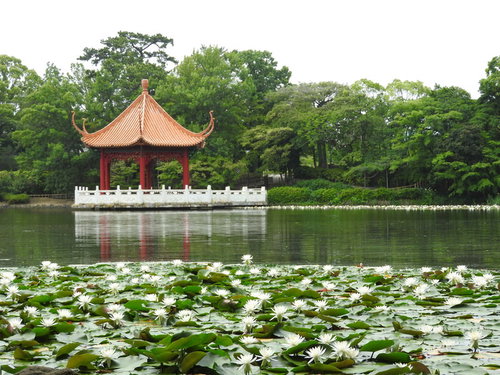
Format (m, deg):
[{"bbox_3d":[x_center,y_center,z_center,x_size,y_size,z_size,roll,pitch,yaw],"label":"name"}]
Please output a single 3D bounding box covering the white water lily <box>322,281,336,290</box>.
[{"bbox_3d":[0.783,0.966,9.964,0.135,0.087,0.135,0,0,0],"label":"white water lily"}]

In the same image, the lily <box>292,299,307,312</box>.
[{"bbox_3d":[0.410,0.976,8.327,0.111,0.100,0.111,0,0,0],"label":"lily"}]

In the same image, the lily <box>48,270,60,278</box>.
[{"bbox_3d":[-2.398,1.067,12.420,0.140,0.085,0.140,0,0,0],"label":"lily"}]

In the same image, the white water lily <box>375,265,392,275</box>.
[{"bbox_3d":[1.900,1.172,14.393,0.207,0.116,0.207,0,0,0],"label":"white water lily"}]

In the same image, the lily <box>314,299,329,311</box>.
[{"bbox_3d":[0.592,0.980,8.397,0.120,0.084,0.120,0,0,0],"label":"lily"}]

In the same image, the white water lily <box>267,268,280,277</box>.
[{"bbox_3d":[0.268,0.969,11.523,0.146,0.081,0.146,0,0,0],"label":"white water lily"}]

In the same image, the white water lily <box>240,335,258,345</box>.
[{"bbox_3d":[-0.004,1.112,7.420,0.130,0.065,0.130,0,0,0],"label":"white water lily"}]

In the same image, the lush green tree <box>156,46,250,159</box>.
[{"bbox_3d":[-3.679,-5.380,80.000,7.437,11.552,7.121,0,0,0],"label":"lush green tree"}]

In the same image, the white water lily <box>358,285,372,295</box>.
[{"bbox_3d":[1.076,0.955,9.418,0.133,0.082,0.133,0,0,0],"label":"white water lily"}]

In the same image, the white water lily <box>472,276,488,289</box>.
[{"bbox_3d":[2.622,1.081,11.500,0.182,0.110,0.170,0,0,0],"label":"white water lily"}]

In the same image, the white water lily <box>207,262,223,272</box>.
[{"bbox_3d":[-0.453,1.021,12.920,0.190,0.100,0.190,0,0,0],"label":"white water lily"}]

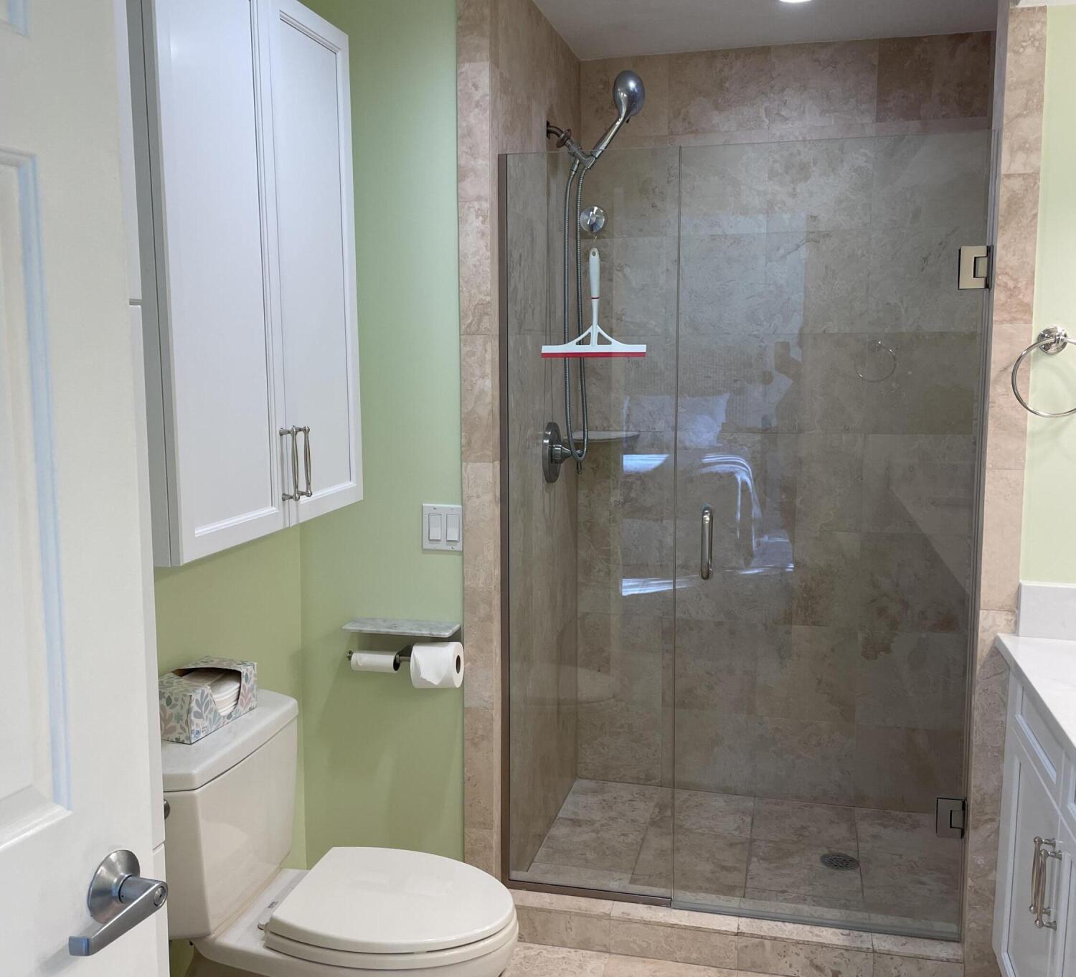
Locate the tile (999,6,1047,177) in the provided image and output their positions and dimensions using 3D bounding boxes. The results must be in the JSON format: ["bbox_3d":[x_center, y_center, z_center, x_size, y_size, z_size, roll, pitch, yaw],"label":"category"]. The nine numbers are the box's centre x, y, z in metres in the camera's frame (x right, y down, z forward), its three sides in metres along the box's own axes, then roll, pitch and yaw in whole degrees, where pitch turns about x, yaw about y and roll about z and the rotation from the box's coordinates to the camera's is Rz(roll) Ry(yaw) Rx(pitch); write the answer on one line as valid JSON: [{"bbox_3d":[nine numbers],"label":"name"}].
[{"bbox_3d":[0.979,-0.796,2.174,0.072,0.331,0.015,1,7,14],"label":"tile"}]

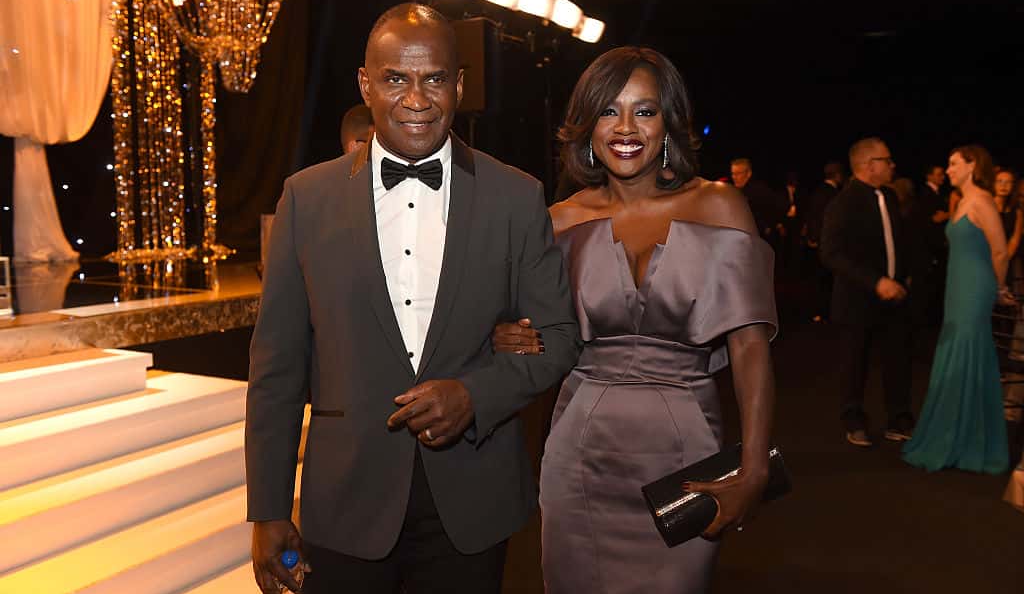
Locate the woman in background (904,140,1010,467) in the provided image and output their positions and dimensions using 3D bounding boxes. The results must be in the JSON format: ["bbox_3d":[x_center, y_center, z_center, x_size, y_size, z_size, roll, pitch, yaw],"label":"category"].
[{"bbox_3d":[2.404,0.059,5.369,0.560,1.720,0.500,1,6,7],"label":"woman in background"}]

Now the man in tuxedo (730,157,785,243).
[{"bbox_3d":[1.977,-0.291,8.319,0.540,1.750,0.360,3,7,20],"label":"man in tuxedo"}]

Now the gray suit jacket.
[{"bbox_3d":[-0.186,0.085,1.841,0.610,0.775,0.380,0,6,-4],"label":"gray suit jacket"}]

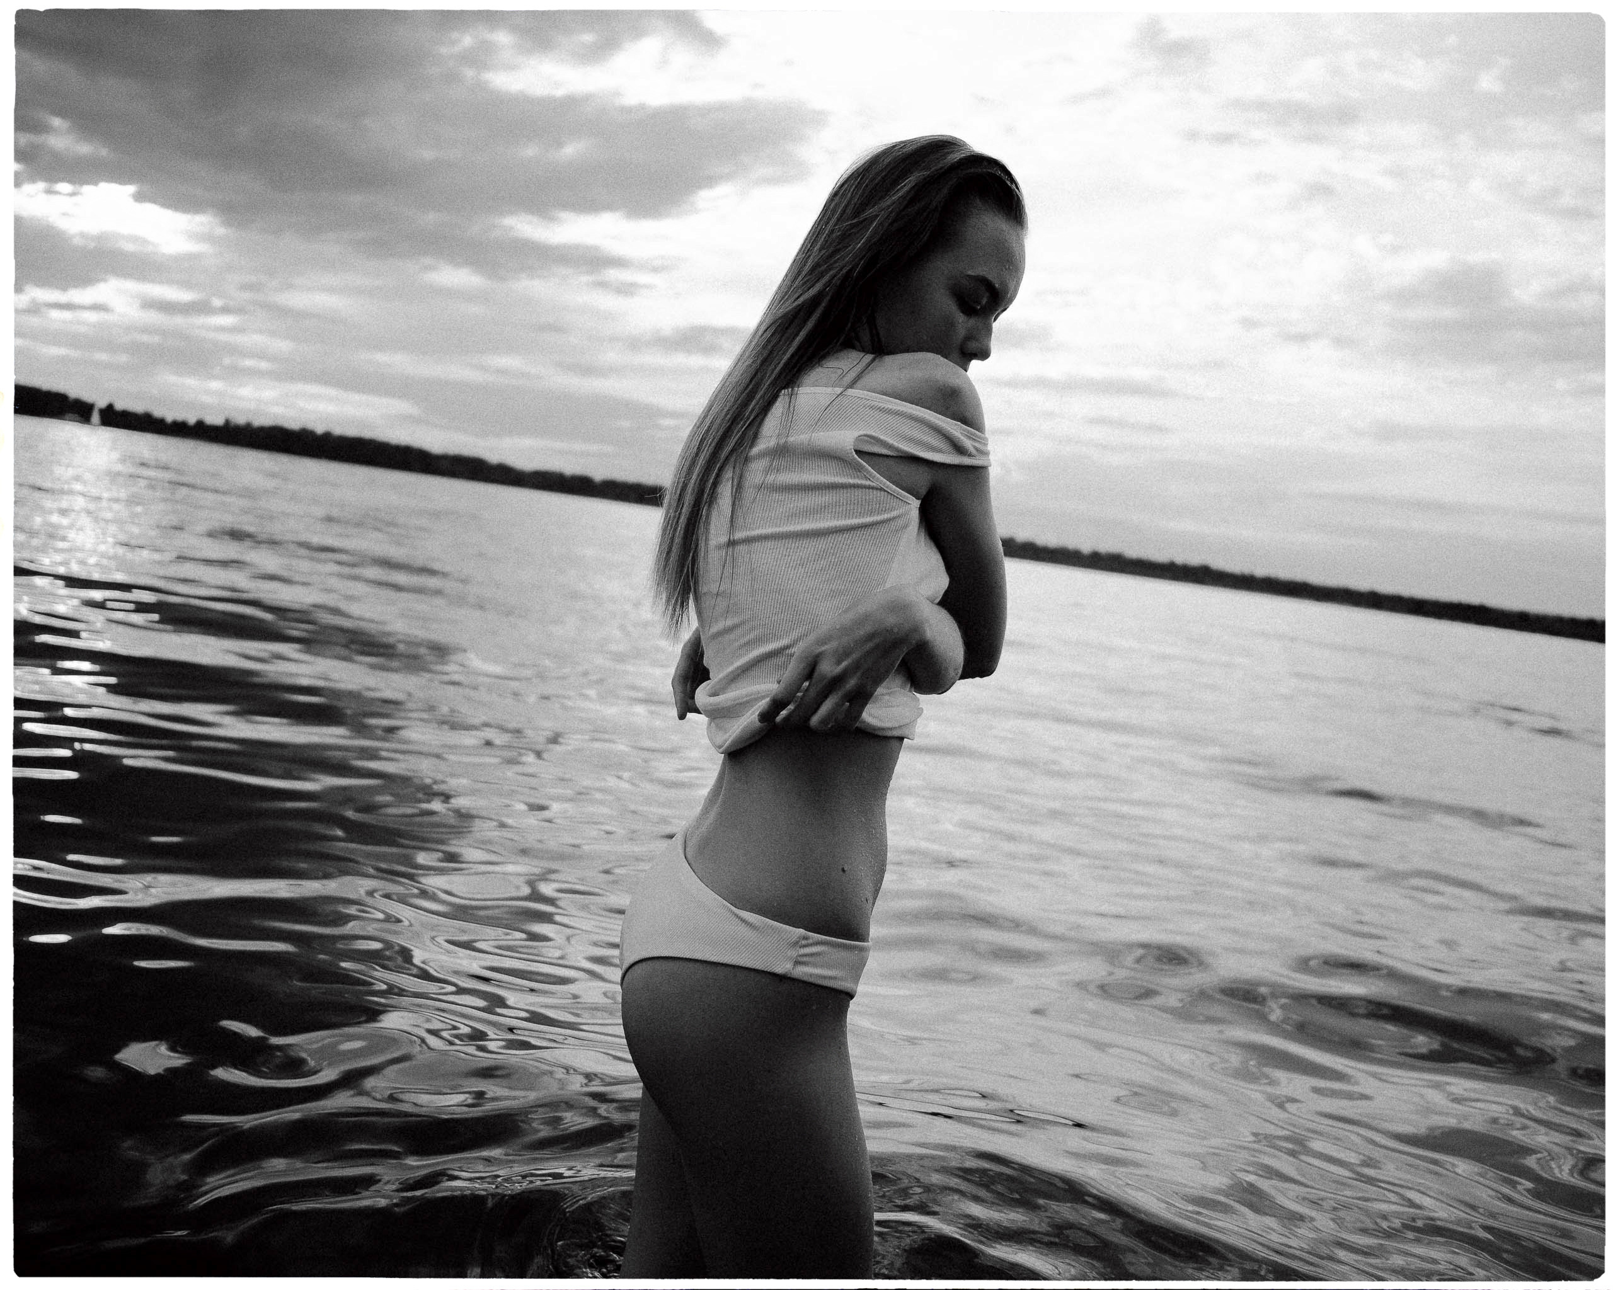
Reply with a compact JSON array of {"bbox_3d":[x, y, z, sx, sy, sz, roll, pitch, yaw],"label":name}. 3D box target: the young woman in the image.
[{"bbox_3d":[-0.020,0.344,1.393,0.350,1.660,0.420,6,5,-22],"label":"young woman"}]

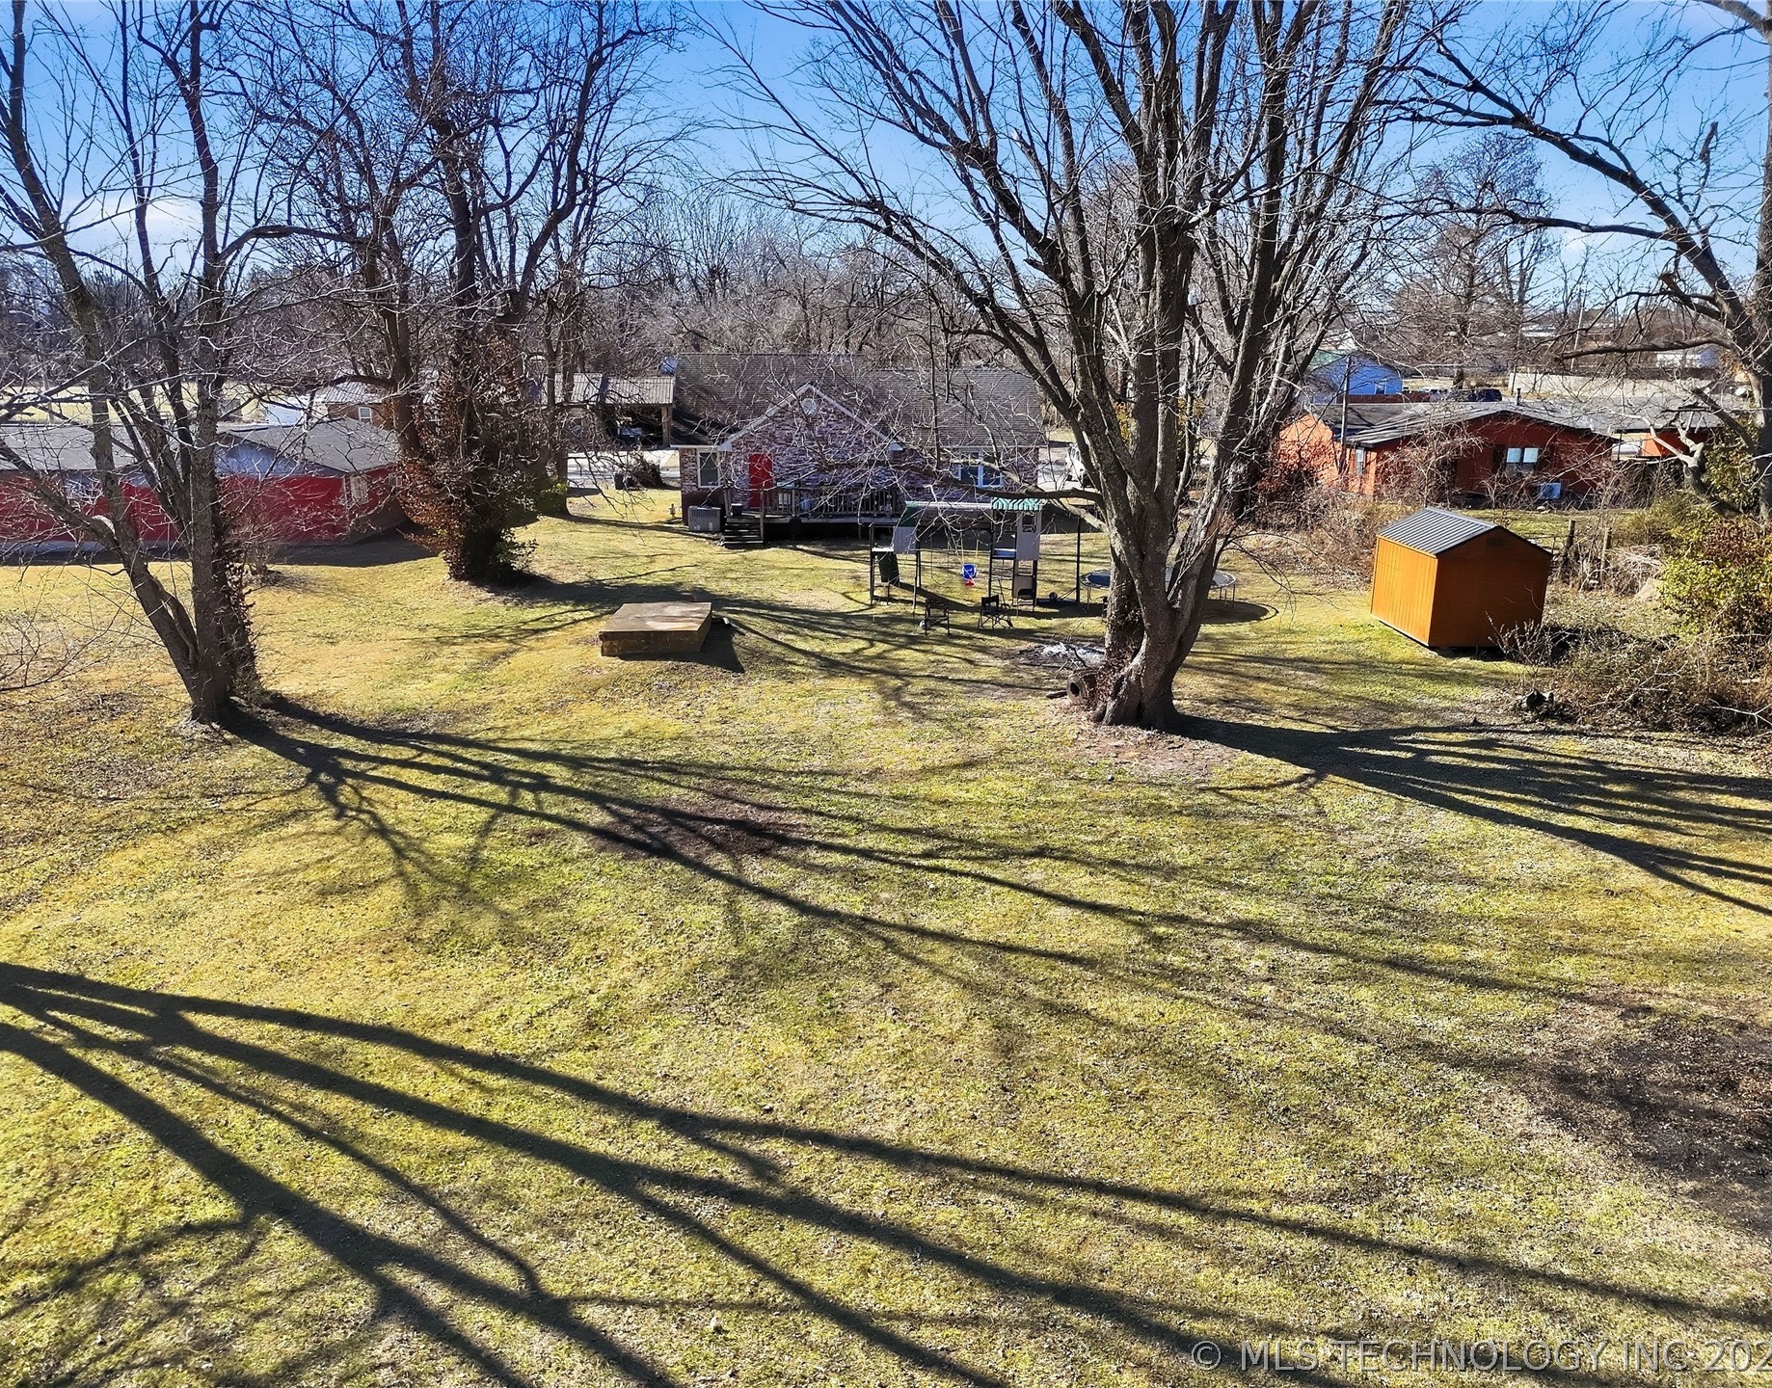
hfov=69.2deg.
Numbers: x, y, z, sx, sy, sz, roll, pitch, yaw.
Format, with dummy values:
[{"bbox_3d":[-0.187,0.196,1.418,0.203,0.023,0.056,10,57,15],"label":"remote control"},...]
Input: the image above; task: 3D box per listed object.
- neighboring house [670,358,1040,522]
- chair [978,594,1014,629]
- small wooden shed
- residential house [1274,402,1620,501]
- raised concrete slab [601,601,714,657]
[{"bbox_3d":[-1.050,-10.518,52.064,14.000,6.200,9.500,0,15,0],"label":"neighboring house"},{"bbox_3d":[2.608,-2.010,30.433,0.660,0.820,0.580,-12,19,-37],"label":"chair"},{"bbox_3d":[13.165,-2.740,29.586,2.520,2.675,3.540,0,15,0],"label":"small wooden shed"},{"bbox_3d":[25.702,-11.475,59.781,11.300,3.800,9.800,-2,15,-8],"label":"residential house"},{"bbox_3d":[-5.145,-1.507,29.213,2.087,0.490,3.174,-1,15,-2],"label":"raised concrete slab"}]

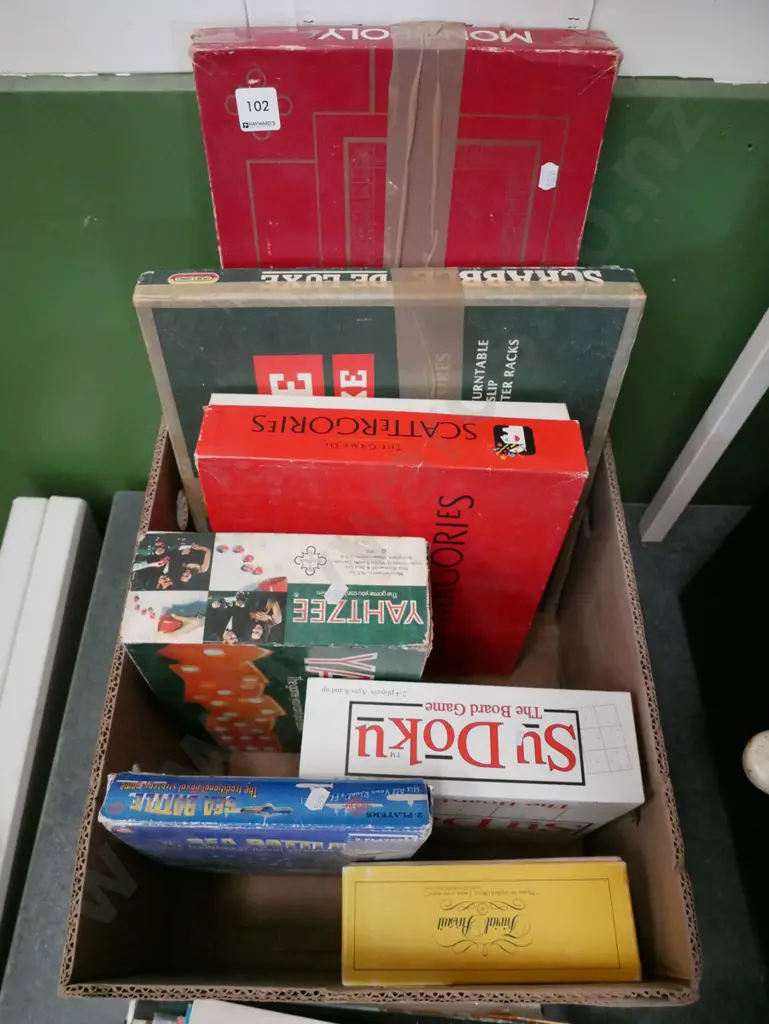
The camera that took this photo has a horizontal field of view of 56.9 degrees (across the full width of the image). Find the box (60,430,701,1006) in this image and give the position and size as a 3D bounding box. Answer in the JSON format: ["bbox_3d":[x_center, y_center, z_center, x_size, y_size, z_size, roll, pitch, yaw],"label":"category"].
[{"bbox_3d":[-0.001,0.132,0.641,0.392,0.234,0.490,0,61,0],"label":"box"}]

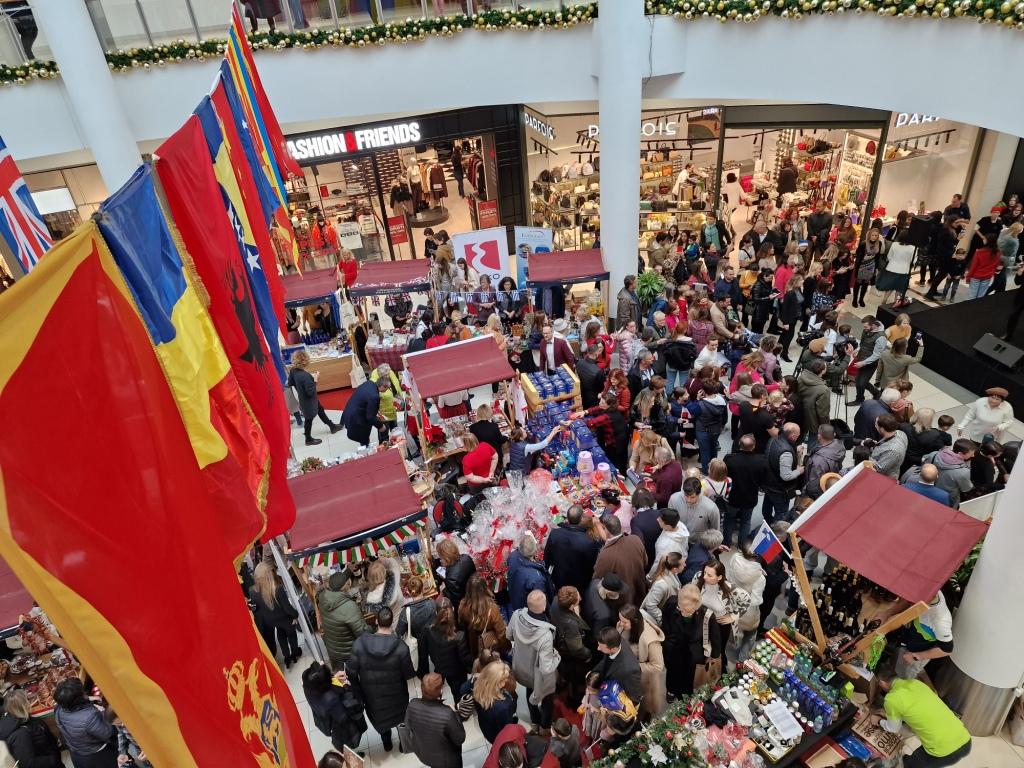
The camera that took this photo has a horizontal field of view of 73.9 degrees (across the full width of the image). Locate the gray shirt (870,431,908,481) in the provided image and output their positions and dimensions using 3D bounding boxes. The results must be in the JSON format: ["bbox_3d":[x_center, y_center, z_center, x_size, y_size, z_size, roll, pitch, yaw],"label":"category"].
[{"bbox_3d":[4.702,0.925,8.565,0.540,0.720,0.460,-29,40,-32],"label":"gray shirt"}]

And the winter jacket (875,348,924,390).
[{"bbox_3d":[5.622,-0.225,9.898,0.480,0.760,0.650,-30,40,-33],"label":"winter jacket"}]

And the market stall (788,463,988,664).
[{"bbox_3d":[3.579,2.191,6.796,1.446,2.180,1.187,-28,37,-32],"label":"market stall"}]

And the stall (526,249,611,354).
[{"bbox_3d":[1.043,-1.215,12.482,1.440,2.150,1.260,-5,33,1],"label":"stall"}]

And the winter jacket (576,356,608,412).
[{"bbox_3d":[1.294,-0.008,10.936,0.520,0.800,0.340,19,39,35],"label":"winter jacket"}]

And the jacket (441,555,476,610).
[{"bbox_3d":[-0.524,2.123,7.350,0.380,0.640,0.500,-6,31,0],"label":"jacket"}]

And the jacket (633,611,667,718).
[{"bbox_3d":[1.240,2.685,6.514,0.400,1.050,0.500,-11,32,-9],"label":"jacket"}]

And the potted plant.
[{"bbox_3d":[2.895,-1.895,14.250,0.620,1.060,0.620,-4,33,3],"label":"potted plant"}]

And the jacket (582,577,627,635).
[{"bbox_3d":[0.930,2.347,6.695,0.380,0.710,0.540,-11,32,-9],"label":"jacket"}]

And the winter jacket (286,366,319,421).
[{"bbox_3d":[-3.383,0.123,11.146,0.380,0.900,0.450,-17,34,-17],"label":"winter jacket"}]

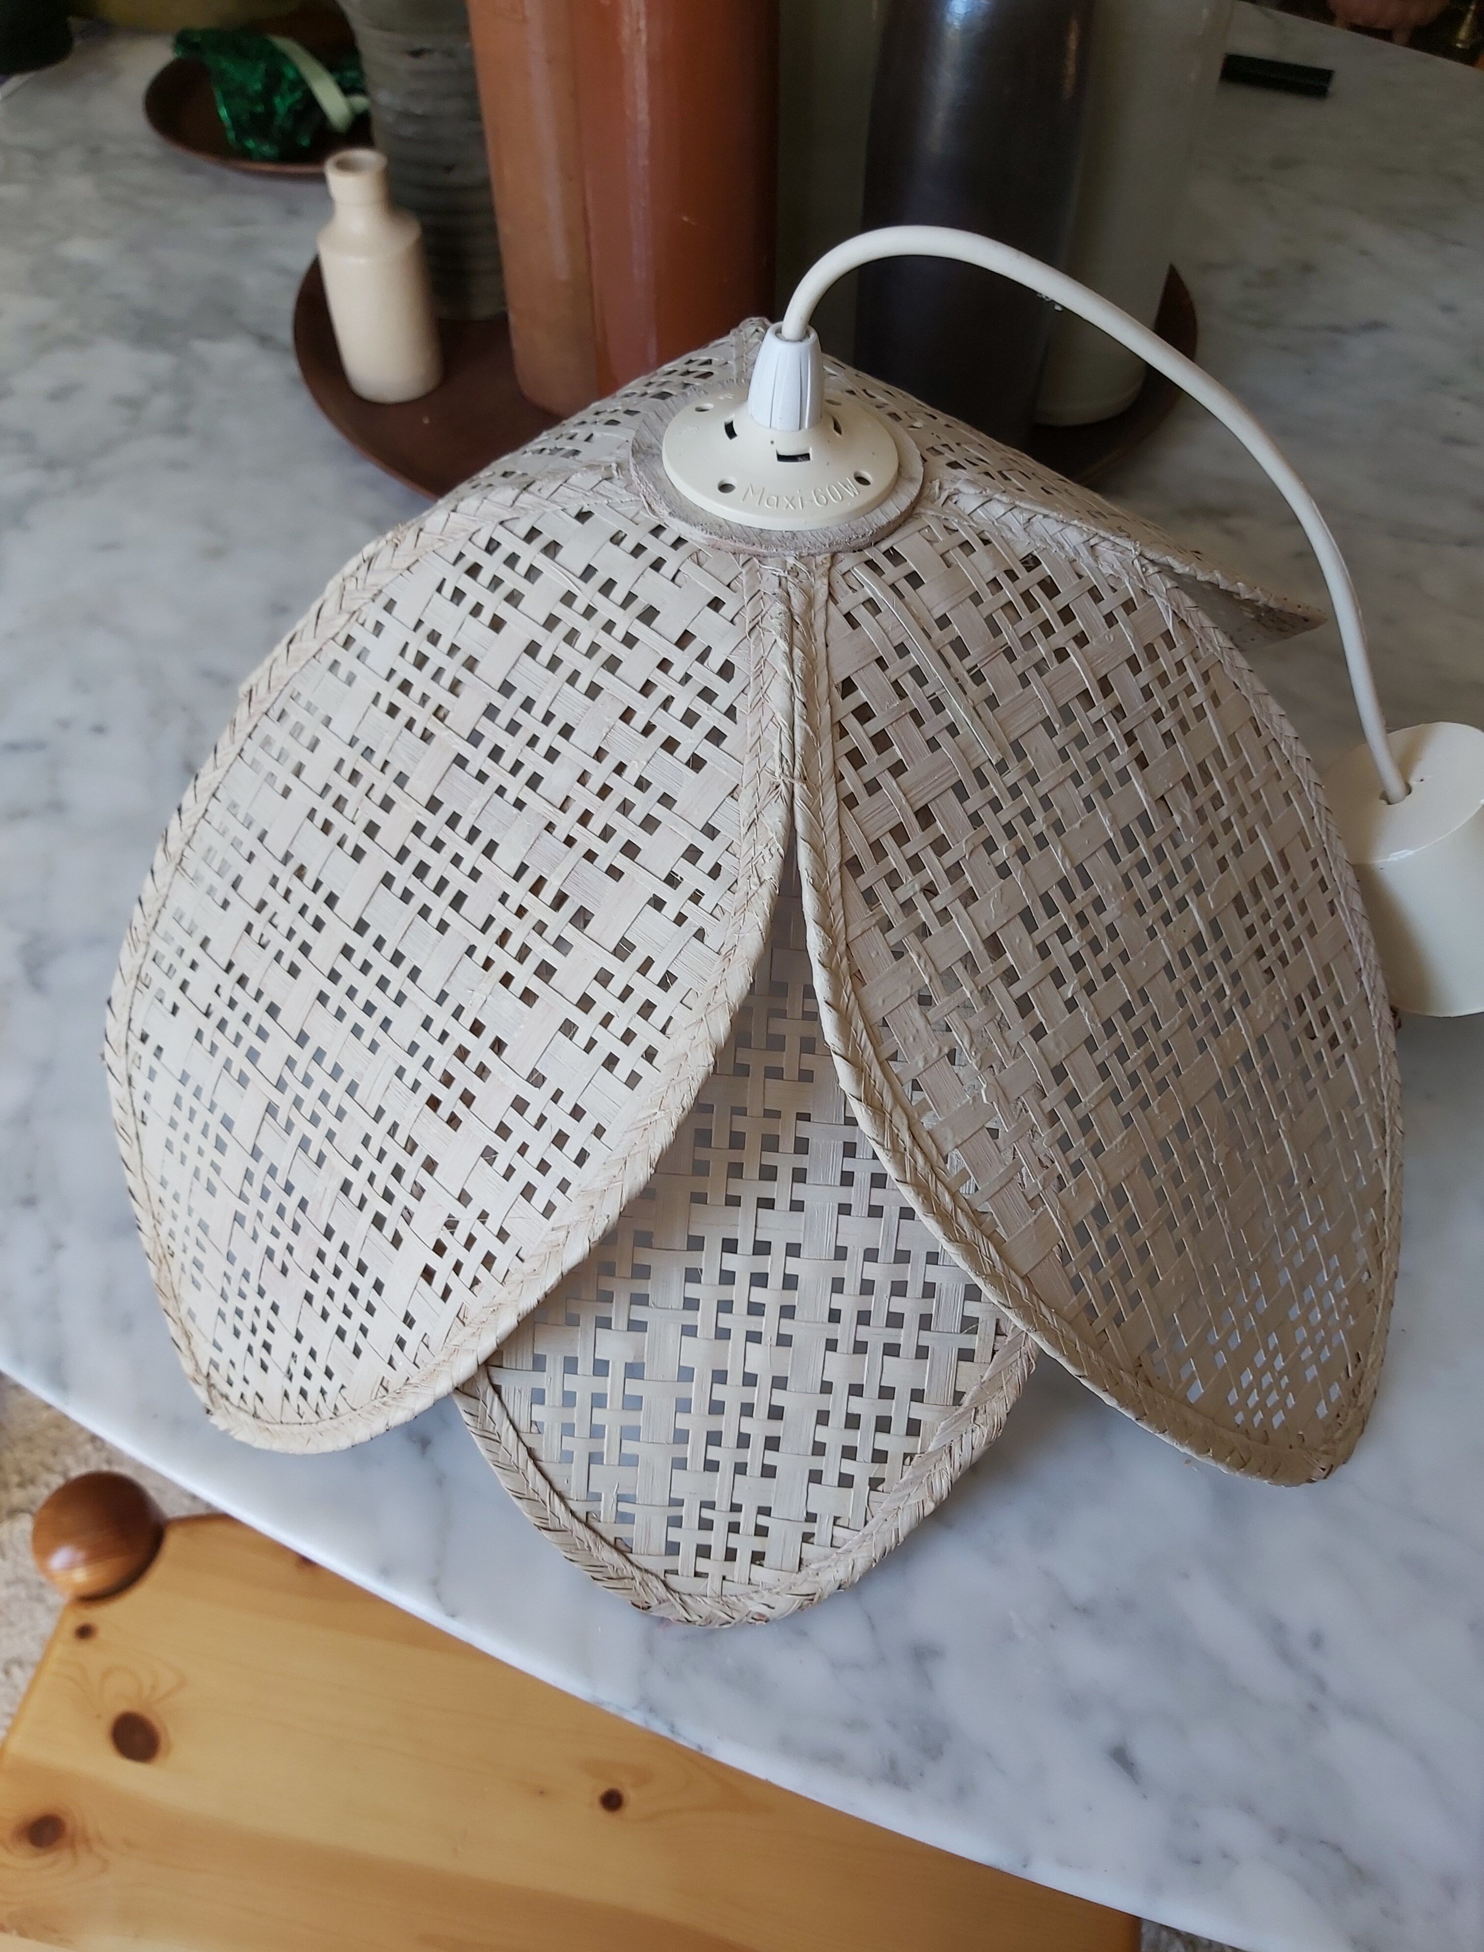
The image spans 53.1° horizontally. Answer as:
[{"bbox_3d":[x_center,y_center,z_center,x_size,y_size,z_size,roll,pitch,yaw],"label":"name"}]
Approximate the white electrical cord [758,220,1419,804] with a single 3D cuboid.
[{"bbox_3d":[0.109,-0.116,0.408,0.200,0.175,0.030,3,51,3],"label":"white electrical cord"}]

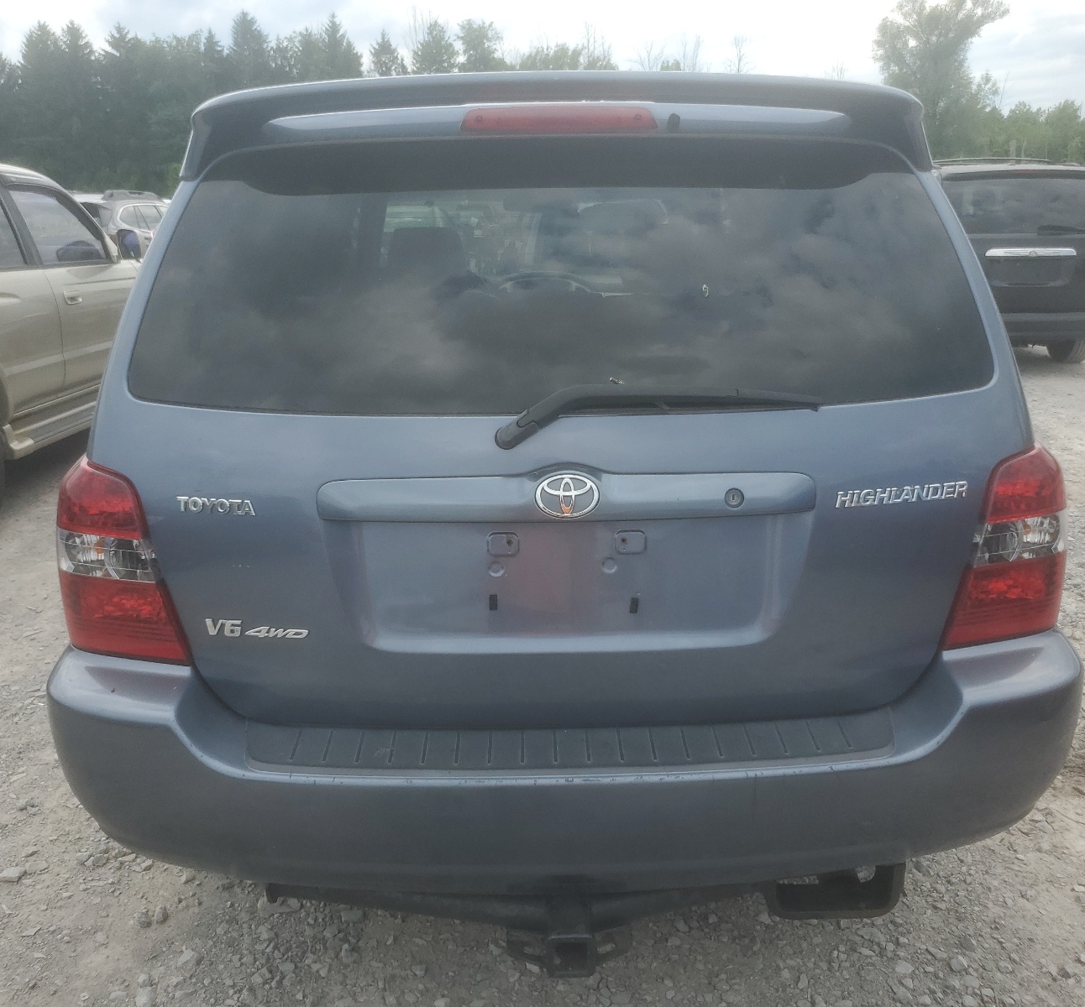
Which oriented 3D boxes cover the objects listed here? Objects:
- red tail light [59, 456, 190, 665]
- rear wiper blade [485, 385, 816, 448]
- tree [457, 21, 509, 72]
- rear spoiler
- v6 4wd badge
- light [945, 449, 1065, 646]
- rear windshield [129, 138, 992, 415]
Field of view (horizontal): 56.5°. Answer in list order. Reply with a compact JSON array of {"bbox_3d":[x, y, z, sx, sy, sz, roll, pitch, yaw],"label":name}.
[{"bbox_3d":[-0.704,0.082,1.694,0.265,0.315,0.230,-1,17,1],"label":"red tail light"},{"bbox_3d":[0.165,-0.135,1.498,0.490,0.100,0.070,-1,-8,1],"label":"rear wiper blade"},{"bbox_3d":[-4.063,-27.587,73.204,4.500,13.600,4.500,-1,17,1],"label":"tree"},{"bbox_3d":[0.011,-0.608,1.650,1.250,0.165,0.270,-1,17,1],"label":"rear spoiler"},{"bbox_3d":[-0.457,0.206,1.619,0.167,0.032,0.010,1,12,10],"label":"v6 4wd badge"},{"bbox_3d":[0.762,0.061,1.670,0.265,0.315,0.230,-1,17,1],"label":"light"},{"bbox_3d":[0.022,-0.376,1.641,1.380,0.480,0.120,-1,-13,1],"label":"rear windshield"}]

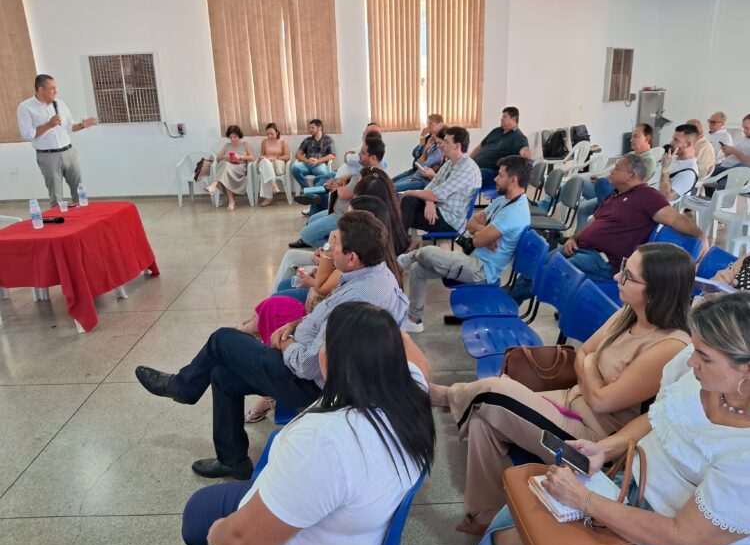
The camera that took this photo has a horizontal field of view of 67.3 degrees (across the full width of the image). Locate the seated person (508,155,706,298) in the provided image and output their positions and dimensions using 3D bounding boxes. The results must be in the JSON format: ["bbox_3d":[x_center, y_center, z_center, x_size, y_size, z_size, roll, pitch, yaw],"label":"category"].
[{"bbox_3d":[1.387,-0.137,3.613,1.150,1.220,0.750,-2,18,0],"label":"seated person"}]

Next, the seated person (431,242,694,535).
[{"bbox_3d":[0.544,0.483,1.888,0.970,1.180,0.520,1,19,6],"label":"seated person"}]

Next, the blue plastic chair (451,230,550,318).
[{"bbox_3d":[0.728,0.193,3.312,0.560,0.820,0.480,-2,18,0],"label":"blue plastic chair"}]

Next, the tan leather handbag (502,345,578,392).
[{"bbox_3d":[0.696,0.405,2.366,0.310,0.215,0.140,-2,18,0],"label":"tan leather handbag"}]

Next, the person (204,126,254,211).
[{"bbox_3d":[-2.158,-1.612,8.571,0.580,1.200,0.830,-1,18,2],"label":"person"}]

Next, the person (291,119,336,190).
[{"bbox_3d":[-0.893,-1.650,8.345,0.620,1.210,0.750,1,19,8],"label":"person"}]

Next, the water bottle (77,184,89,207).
[{"bbox_3d":[-2.666,-0.705,5.112,0.068,0.215,0.068,-2,18,0],"label":"water bottle"}]

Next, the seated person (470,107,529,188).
[{"bbox_3d":[1.445,-1.288,6.971,0.900,1.360,0.750,-15,22,-35],"label":"seated person"}]

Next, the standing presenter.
[{"bbox_3d":[-3.286,-1.126,6.006,0.680,1.820,0.480,-16,24,-38],"label":"standing presenter"}]

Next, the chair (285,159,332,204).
[{"bbox_3d":[-0.935,-1.522,8.832,0.570,0.790,0.550,-1,18,2],"label":"chair"}]

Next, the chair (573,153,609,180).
[{"bbox_3d":[2.651,-1.105,7.104,0.560,0.780,0.560,-6,19,-12],"label":"chair"}]

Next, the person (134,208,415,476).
[{"bbox_3d":[-0.433,0.342,2.374,1.180,1.190,0.560,1,19,6],"label":"person"}]

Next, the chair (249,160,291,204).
[{"bbox_3d":[-1.528,-1.445,8.477,0.560,0.770,0.560,-2,18,0],"label":"chair"}]

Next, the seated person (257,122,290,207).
[{"bbox_3d":[-1.520,-1.669,8.647,0.500,1.220,0.780,-1,18,3],"label":"seated person"}]

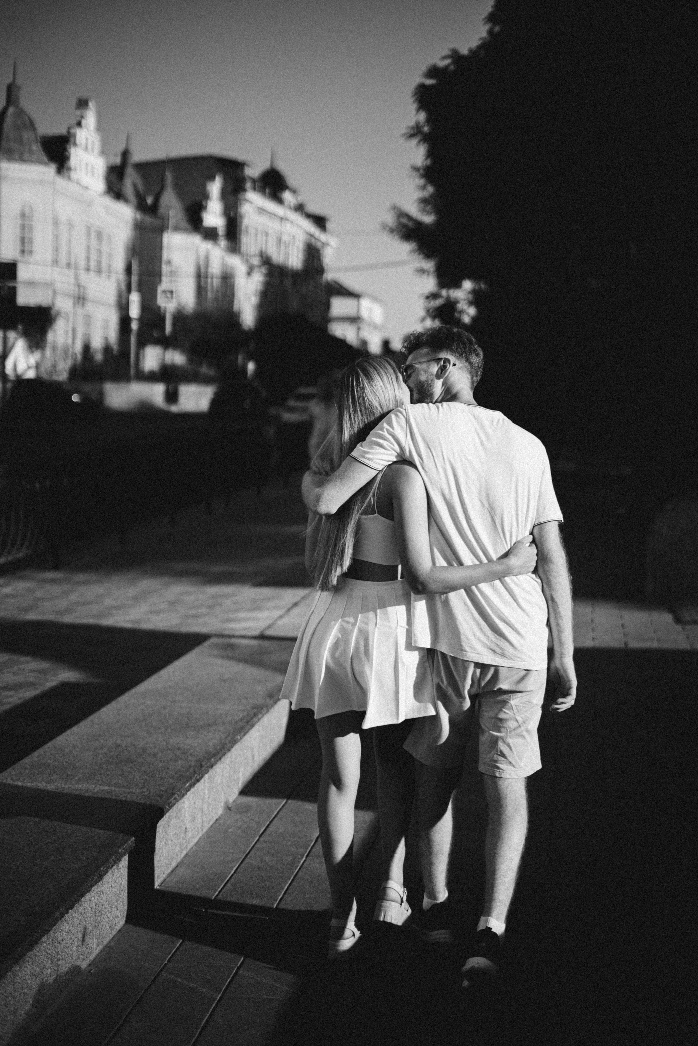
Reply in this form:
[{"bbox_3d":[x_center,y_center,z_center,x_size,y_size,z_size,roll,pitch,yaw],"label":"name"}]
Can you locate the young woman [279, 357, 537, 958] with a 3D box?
[{"bbox_3d":[0.165,0.374,4.219,0.720,1.680,0.520,0,5,-1],"label":"young woman"}]

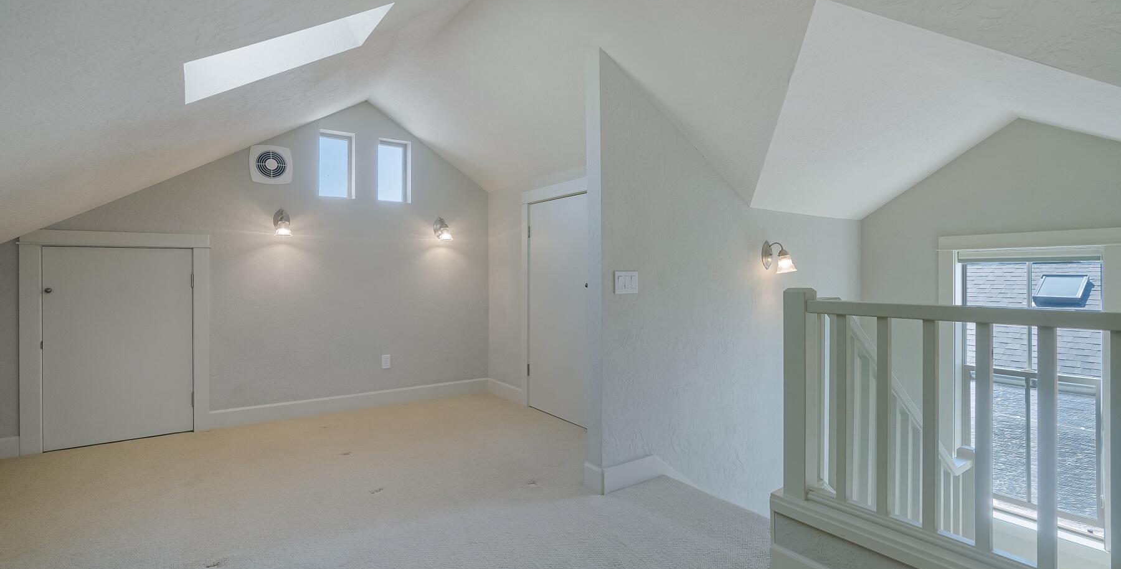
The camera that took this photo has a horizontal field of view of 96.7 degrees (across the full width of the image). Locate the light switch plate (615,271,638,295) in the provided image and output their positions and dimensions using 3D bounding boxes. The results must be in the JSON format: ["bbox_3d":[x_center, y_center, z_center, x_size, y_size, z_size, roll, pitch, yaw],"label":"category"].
[{"bbox_3d":[0.334,-0.009,2.513,0.164,0.112,0.008,0,0,-36],"label":"light switch plate"}]

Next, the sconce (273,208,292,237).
[{"bbox_3d":[-2.042,-0.468,3.674,0.118,0.216,0.189,0,0,-36],"label":"sconce"}]

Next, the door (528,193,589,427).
[{"bbox_3d":[-0.002,0.172,3.789,0.041,1.682,0.865,0,0,-36],"label":"door"}]

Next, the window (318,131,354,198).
[{"bbox_3d":[-1.811,-0.956,4.017,0.264,0.526,0.103,0,0,-36],"label":"window"}]

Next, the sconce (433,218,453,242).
[{"bbox_3d":[-1.028,-0.492,4.398,0.120,0.213,0.189,0,0,-36],"label":"sconce"}]

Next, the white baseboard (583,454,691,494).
[{"bbox_3d":[0.415,0.968,2.629,0.601,0.150,0.118,0,0,-36],"label":"white baseboard"}]

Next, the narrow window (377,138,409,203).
[{"bbox_3d":[-1.437,-0.965,4.284,0.271,0.522,0.103,0,0,-36],"label":"narrow window"}]

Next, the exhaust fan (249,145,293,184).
[{"bbox_3d":[-2.139,-0.889,3.697,0.278,0.285,0.036,0,0,-36],"label":"exhaust fan"}]

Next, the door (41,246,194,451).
[{"bbox_3d":[-2.843,0.389,3.238,0.733,1.257,0.041,0,0,-36],"label":"door"}]

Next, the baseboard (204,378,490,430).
[{"bbox_3d":[-1.573,0.962,4.114,2.173,0.119,0.021,0,0,-36],"label":"baseboard"}]

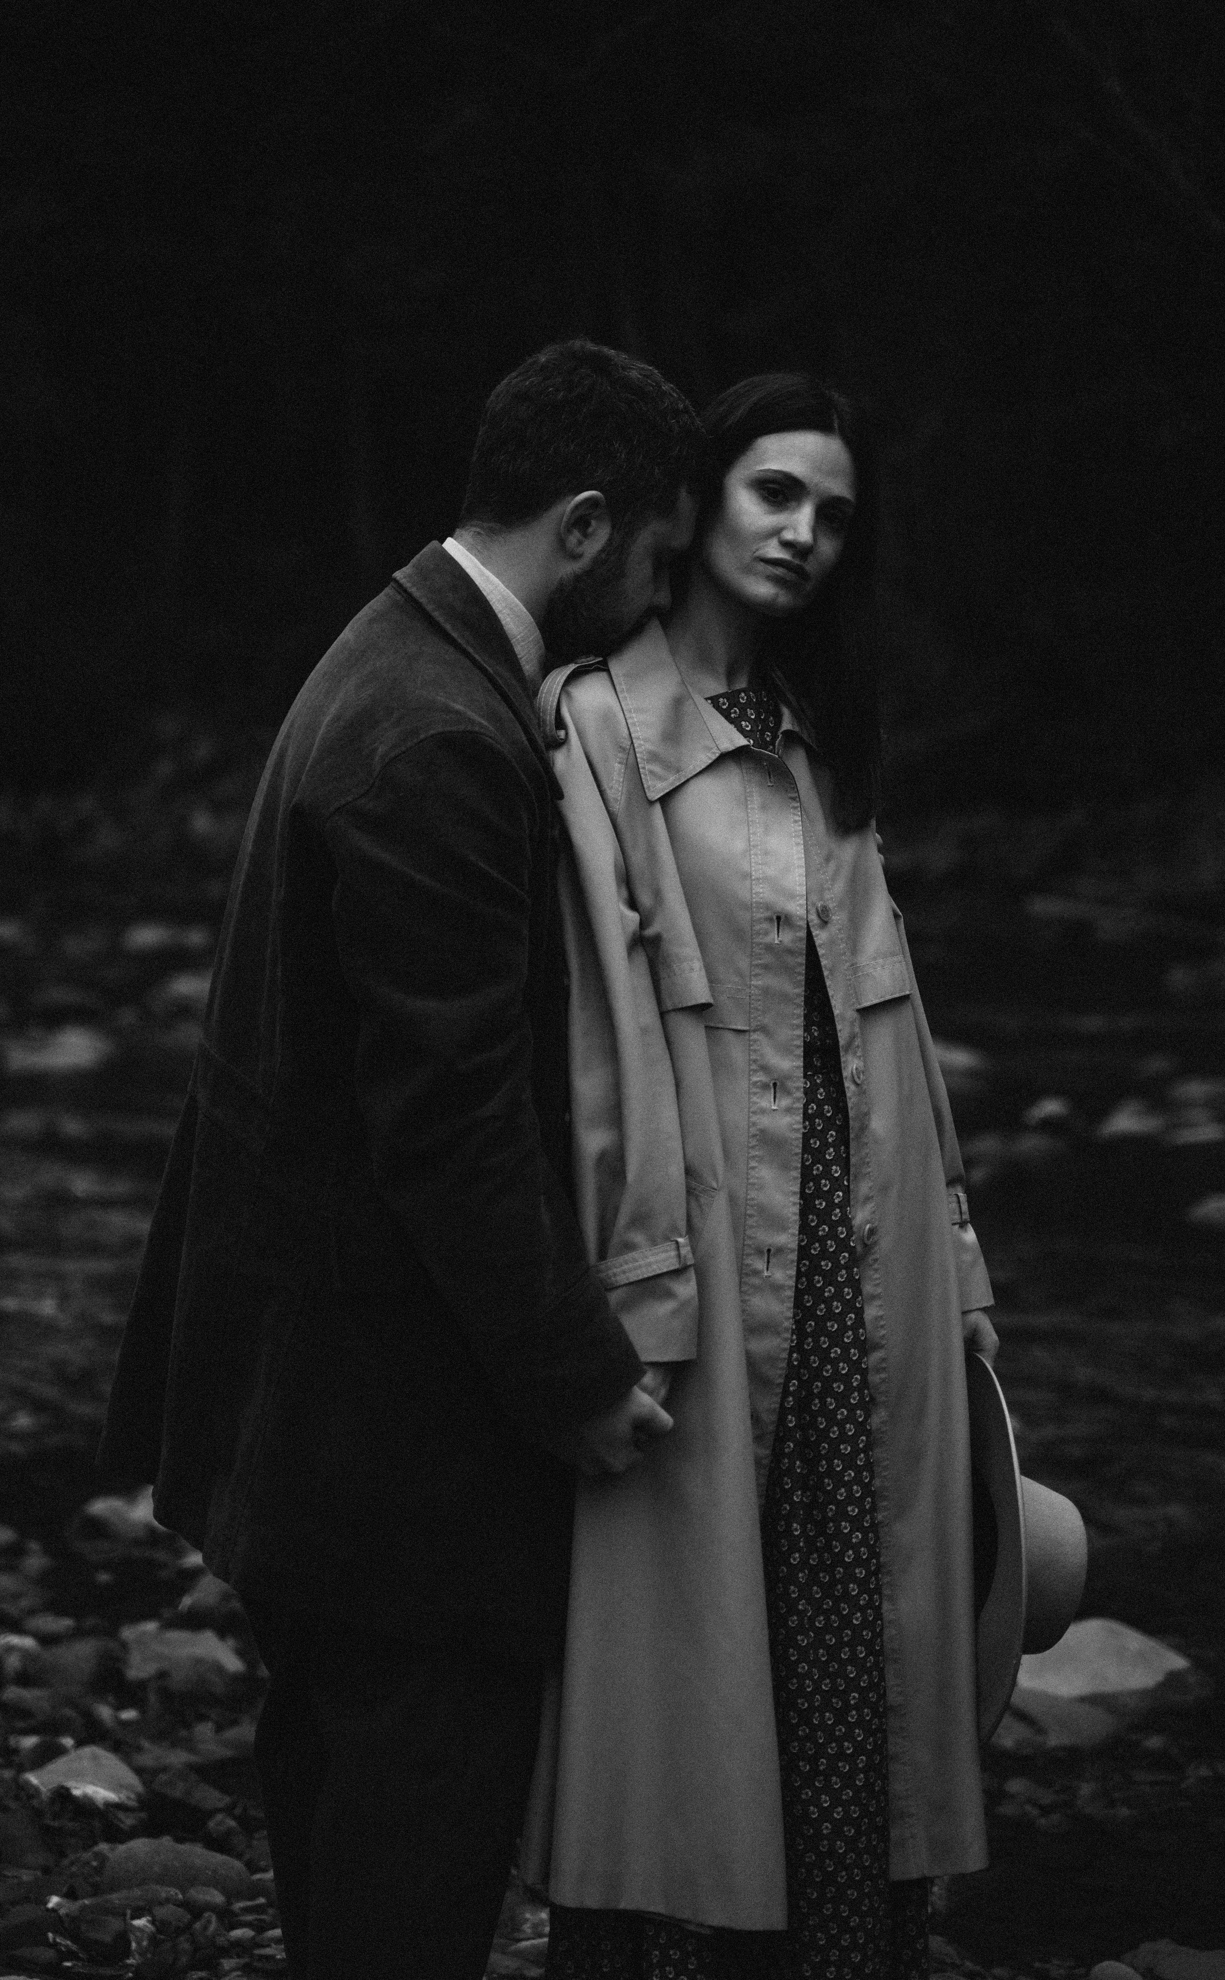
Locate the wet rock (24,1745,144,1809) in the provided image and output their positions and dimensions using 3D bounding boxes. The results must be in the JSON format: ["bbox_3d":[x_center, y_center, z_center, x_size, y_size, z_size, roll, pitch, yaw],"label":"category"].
[{"bbox_3d":[-0.663,0.988,5.170,0.152,0.075,0.110,0,4,0],"label":"wet rock"}]

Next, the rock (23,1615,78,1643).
[{"bbox_3d":[-0.816,0.928,5.980,0.079,0.038,0.060,0,4,0],"label":"rock"}]

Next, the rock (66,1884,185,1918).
[{"bbox_3d":[-0.562,1.051,4.760,0.132,0.030,0.060,0,5,0],"label":"rock"}]

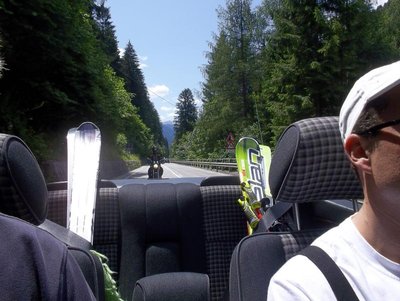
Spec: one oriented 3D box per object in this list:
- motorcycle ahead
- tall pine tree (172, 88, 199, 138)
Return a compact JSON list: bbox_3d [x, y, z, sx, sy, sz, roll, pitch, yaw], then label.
[{"bbox_3d":[-1.880,0.970,14.800,0.850,1.200,2.200,0,-1,-8],"label":"motorcycle ahead"},{"bbox_3d":[-4.200,-7.200,98.000,7.800,22.500,7.800,0,-1,-8],"label":"tall pine tree"}]

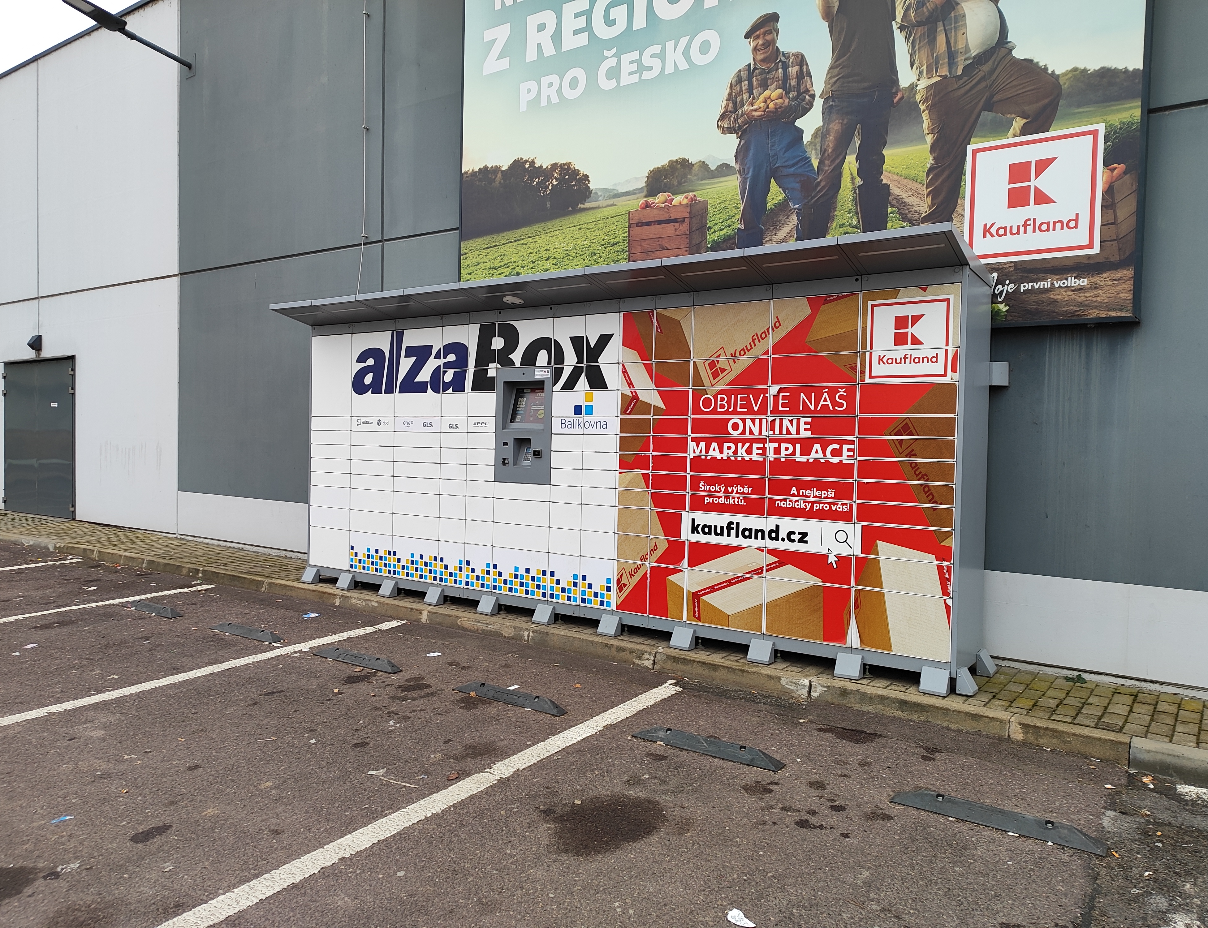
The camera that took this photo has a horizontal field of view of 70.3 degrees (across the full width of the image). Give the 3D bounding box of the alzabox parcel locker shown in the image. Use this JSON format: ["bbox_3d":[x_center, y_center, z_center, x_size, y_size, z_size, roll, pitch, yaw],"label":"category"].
[{"bbox_3d":[-0.302,-0.064,6.188,5.535,2.396,1.030,2,2,34],"label":"alzabox parcel locker"}]

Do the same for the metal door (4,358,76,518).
[{"bbox_3d":[-8.168,-0.379,12.388,2.222,2.252,0.101,2,2,34],"label":"metal door"}]

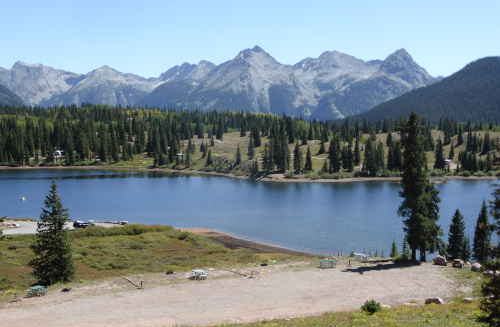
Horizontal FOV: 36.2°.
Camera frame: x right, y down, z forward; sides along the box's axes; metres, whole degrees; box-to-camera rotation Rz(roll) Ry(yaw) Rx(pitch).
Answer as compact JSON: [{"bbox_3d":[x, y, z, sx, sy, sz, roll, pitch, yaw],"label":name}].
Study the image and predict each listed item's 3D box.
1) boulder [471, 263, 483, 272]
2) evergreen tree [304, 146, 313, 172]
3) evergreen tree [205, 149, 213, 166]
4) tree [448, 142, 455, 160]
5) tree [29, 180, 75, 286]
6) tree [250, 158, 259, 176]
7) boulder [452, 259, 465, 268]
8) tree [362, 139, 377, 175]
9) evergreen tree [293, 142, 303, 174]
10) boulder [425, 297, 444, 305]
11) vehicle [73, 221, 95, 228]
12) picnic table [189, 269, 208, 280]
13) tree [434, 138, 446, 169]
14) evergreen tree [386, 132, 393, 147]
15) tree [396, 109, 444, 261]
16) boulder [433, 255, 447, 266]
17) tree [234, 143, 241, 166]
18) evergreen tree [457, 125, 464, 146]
[{"bbox_3d":[28.159,12.931,95.000,1.450,0.950,1.200,0,2,0],"label":"boulder"},{"bbox_3d":[23.353,-1.583,303.000,3.000,9.900,3.000,0,3,0],"label":"evergreen tree"},{"bbox_3d":[-22.013,-2.960,412.000,3.500,9.300,3.500,0,2,0],"label":"evergreen tree"},{"bbox_3d":[106.713,-6.349,405.000,2.900,9.300,2.900,0,2,0],"label":"tree"},{"bbox_3d":[-22.526,7.899,87.000,5.200,11.900,5.100,0,2,0],"label":"tree"},{"bbox_3d":[2.112,1.594,305.000,2.600,7.000,2.600,0,3,0],"label":"tree"},{"bbox_3d":[25.288,12.147,92.800,1.450,1.000,1.250,0,3,0],"label":"boulder"},{"bbox_3d":[48.081,-2.414,308.000,5.000,15.000,5.000,0,3,0],"label":"tree"},{"bbox_3d":[21.221,-2.234,342.000,4.000,14.400,4.000,0,2,0],"label":"evergreen tree"},{"bbox_3d":[17.903,13.273,74.000,1.850,0.800,1.400,0,3,0],"label":"boulder"},{"bbox_3d":[-33.902,12.593,157.000,4.600,1.650,1.850,-1,3,-12],"label":"vehicle"},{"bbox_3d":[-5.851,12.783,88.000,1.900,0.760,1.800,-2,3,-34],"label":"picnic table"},{"bbox_3d":[92.077,-4.688,370.000,5.200,14.500,5.000,0,2,0],"label":"tree"},{"bbox_3d":[82.005,-14.108,450.000,3.400,8.300,3.400,0,2,0],"label":"evergreen tree"},{"bbox_3d":[22.142,3.135,100.000,6.100,19.400,5.600,0,2,0],"label":"tree"},{"bbox_3d":[23.542,12.024,94.500,1.700,1.200,1.400,0,3,0],"label":"boulder"},{"bbox_3d":[-5.033,-4.376,335.000,2.500,9.000,2.500,0,3,0],"label":"tree"},{"bbox_3d":[118.524,-16.290,430.000,2.900,11.000,2.900,0,3,0],"label":"evergreen tree"}]

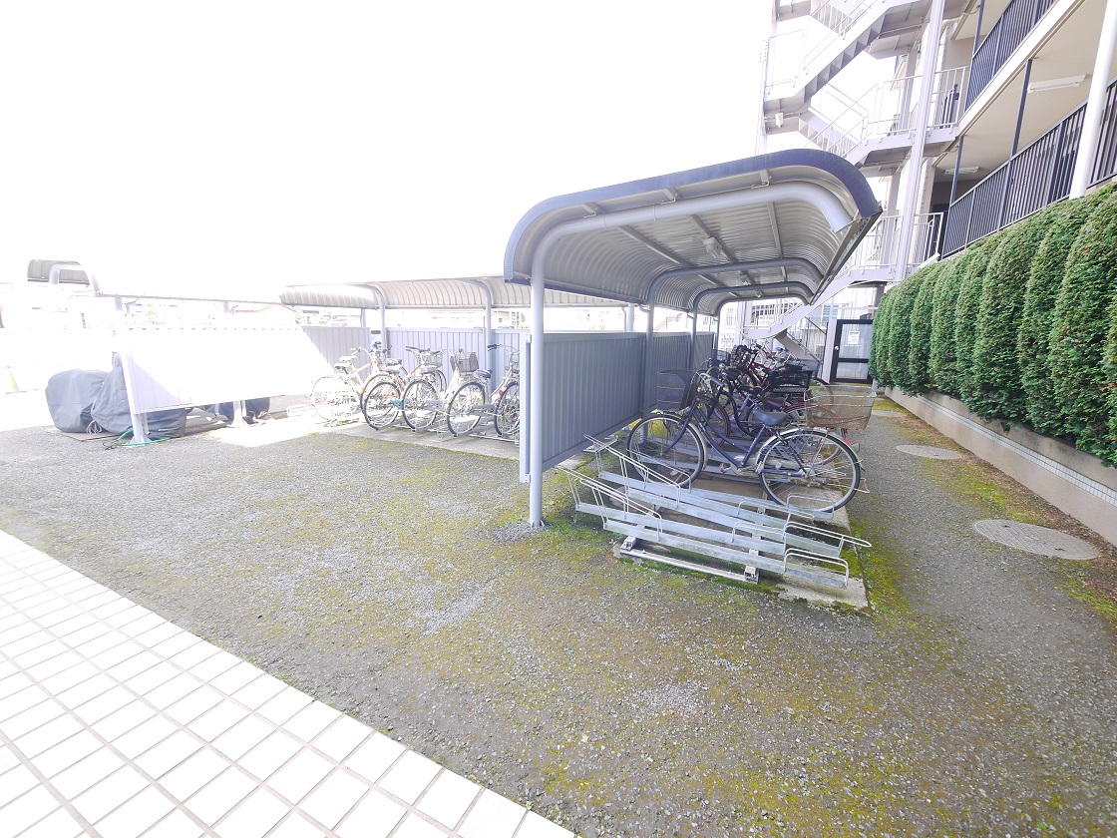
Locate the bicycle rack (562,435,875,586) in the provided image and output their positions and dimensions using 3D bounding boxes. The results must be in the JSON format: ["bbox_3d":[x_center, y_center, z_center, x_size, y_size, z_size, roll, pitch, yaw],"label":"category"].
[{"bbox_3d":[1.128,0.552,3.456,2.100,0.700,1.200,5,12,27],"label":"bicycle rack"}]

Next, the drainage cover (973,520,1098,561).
[{"bbox_3d":[3.554,0.902,3.390,0.660,0.030,0.660,-1,11,0],"label":"drainage cover"}]

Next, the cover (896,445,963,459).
[{"bbox_3d":[4.752,0.432,5.796,0.660,0.030,0.660,5,12,27],"label":"cover"}]

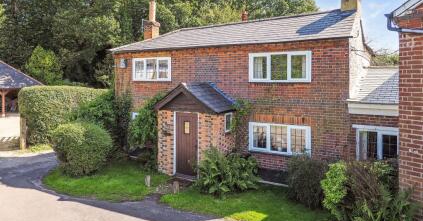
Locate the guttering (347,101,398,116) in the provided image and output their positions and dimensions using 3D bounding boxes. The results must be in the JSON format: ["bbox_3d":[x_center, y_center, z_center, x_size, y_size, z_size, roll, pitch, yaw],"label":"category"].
[{"bbox_3d":[4.180,-0.030,7.530,1.220,0.330,0.200,1,3,28],"label":"guttering"}]

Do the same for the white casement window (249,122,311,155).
[{"bbox_3d":[2.070,0.880,8.990,1.900,0.910,0.120,2,3,27],"label":"white casement window"}]

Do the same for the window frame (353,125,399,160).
[{"bbox_3d":[4.390,0.940,7.760,1.180,1.030,0.120,2,3,27],"label":"window frame"}]

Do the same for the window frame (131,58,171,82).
[{"bbox_3d":[-2.290,-1.560,11.200,1.840,0.890,0.120,2,3,27],"label":"window frame"}]

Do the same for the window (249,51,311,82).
[{"bbox_3d":[2.050,-1.300,8.850,1.880,0.910,0.100,1,3,28],"label":"window"}]

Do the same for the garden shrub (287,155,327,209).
[{"bbox_3d":[2.620,1.800,7.850,1.080,1.220,1.000,1,3,28],"label":"garden shrub"}]

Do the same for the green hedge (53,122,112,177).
[{"bbox_3d":[-4.430,1.190,10.000,2.000,1.580,1.850,2,3,27],"label":"green hedge"}]

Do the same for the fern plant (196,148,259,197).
[{"bbox_3d":[0.460,1.620,8.380,1.700,1.150,1.200,2,3,27],"label":"fern plant"}]

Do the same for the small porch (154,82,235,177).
[{"bbox_3d":[-0.500,0.580,9.500,2.300,2.900,1.450,2,3,27],"label":"small porch"}]

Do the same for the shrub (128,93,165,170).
[{"bbox_3d":[-2.350,0.640,10.670,1.500,2.550,0.950,2,3,27],"label":"shrub"}]

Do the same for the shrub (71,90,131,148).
[{"bbox_3d":[-4.250,0.420,11.250,2.000,2.300,1.500,1,3,28],"label":"shrub"}]

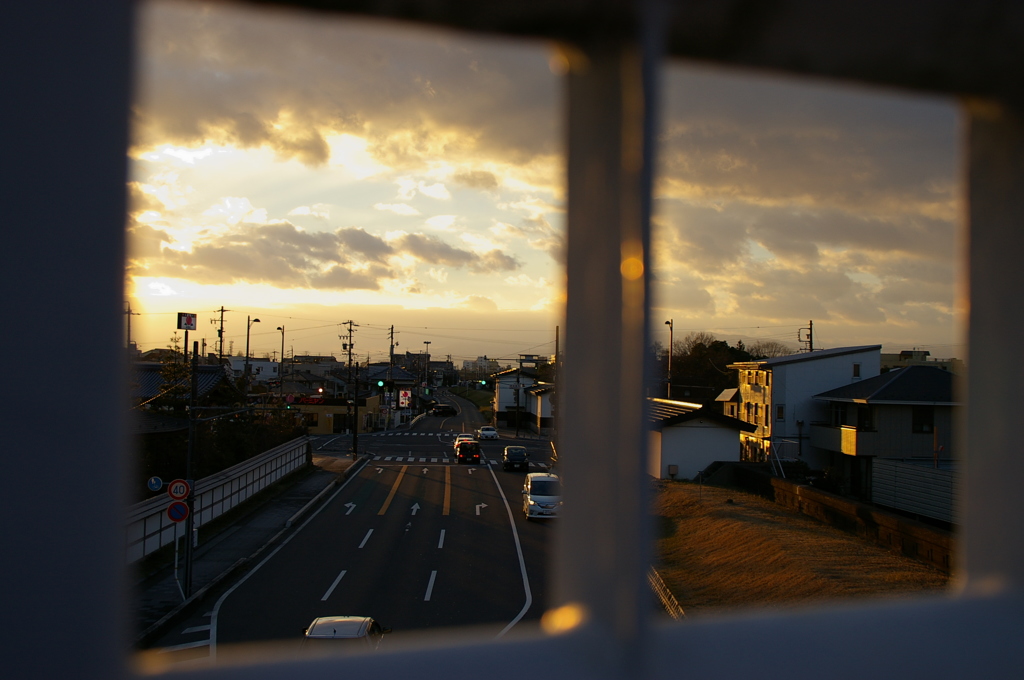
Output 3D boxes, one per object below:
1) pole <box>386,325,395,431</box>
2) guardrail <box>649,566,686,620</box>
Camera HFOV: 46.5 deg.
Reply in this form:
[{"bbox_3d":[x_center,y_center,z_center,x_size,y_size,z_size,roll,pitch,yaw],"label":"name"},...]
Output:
[{"bbox_3d":[-12.975,4.033,127.862,0.600,11.180,0.800,1,-1,18],"label":"pole"},{"bbox_3d":[4.300,7.114,31.968,0.200,0.750,9.500,1,-2,-1],"label":"guardrail"}]

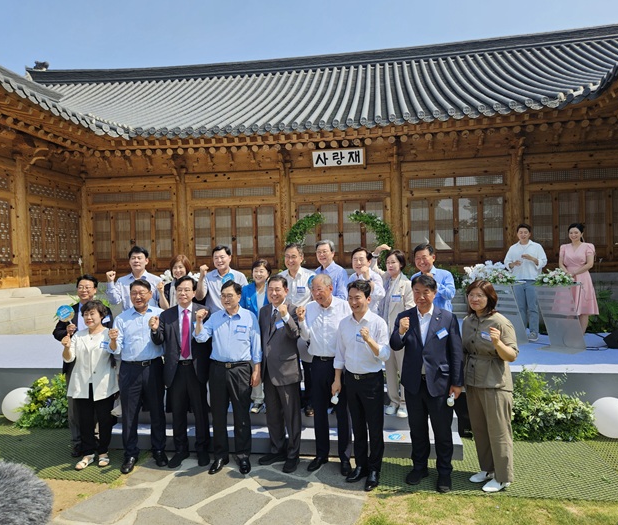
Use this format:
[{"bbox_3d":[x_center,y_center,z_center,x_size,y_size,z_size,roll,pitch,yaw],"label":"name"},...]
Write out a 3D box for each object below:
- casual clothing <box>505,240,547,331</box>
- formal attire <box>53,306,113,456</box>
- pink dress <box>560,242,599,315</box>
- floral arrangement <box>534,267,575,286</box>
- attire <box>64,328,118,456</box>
[{"bbox_3d":[3.226,0.373,6.930,0.620,1.401,0.380,-1,1,19],"label":"casual clothing"},{"bbox_3d":[-2.255,1.160,4.650,0.580,1.520,0.380,-2,1,-12],"label":"formal attire"},{"bbox_3d":[3.989,0.236,6.859,0.560,1.060,0.380,-1,1,25],"label":"pink dress"},{"bbox_3d":[3.325,0.190,6.300,0.560,0.271,0.320,-1,1,14],"label":"floral arrangement"},{"bbox_3d":[-2.058,1.229,4.380,0.500,1.215,0.380,-2,1,-9],"label":"attire"}]

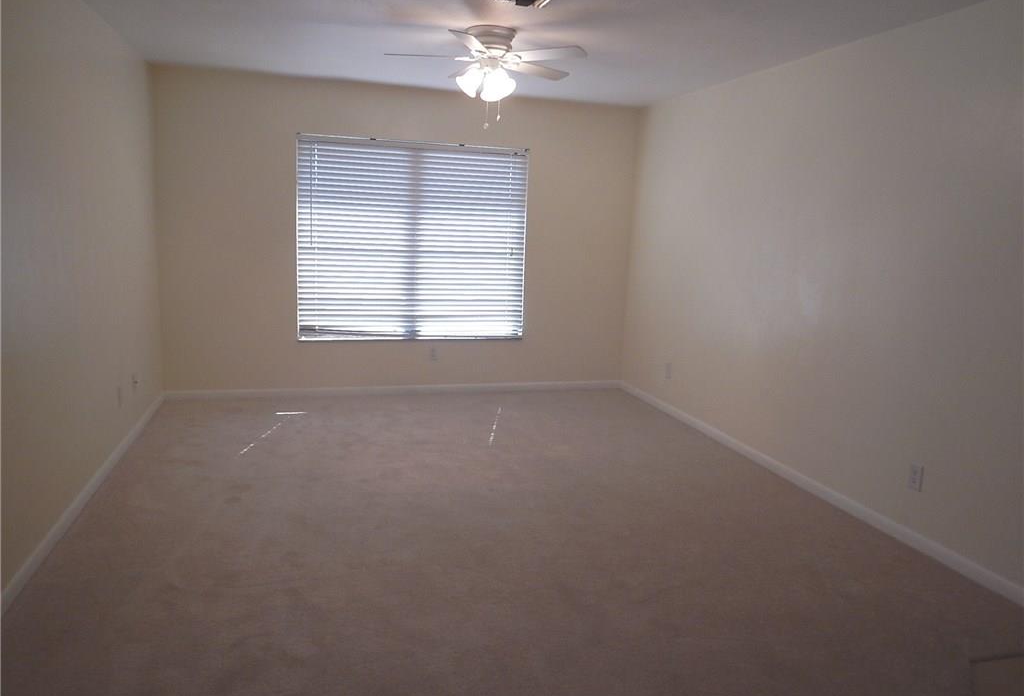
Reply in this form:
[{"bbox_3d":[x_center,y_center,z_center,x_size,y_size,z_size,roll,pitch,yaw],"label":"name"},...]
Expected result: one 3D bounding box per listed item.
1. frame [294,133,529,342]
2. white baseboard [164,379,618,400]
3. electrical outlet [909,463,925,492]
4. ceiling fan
[{"bbox_3d":[-0.762,-0.842,5.717,1.835,1.575,0.060,-1,11,-16],"label":"frame"},{"bbox_3d":[-0.815,0.340,5.918,3.805,0.076,0.016,-1,11,-16],"label":"white baseboard"},{"bbox_3d":[1.906,0.612,3.348,0.010,0.120,0.073,-1,11,-16],"label":"electrical outlet"},{"bbox_3d":[-0.126,-1.518,3.812,1.110,0.350,1.110,-1,11,-16],"label":"ceiling fan"}]

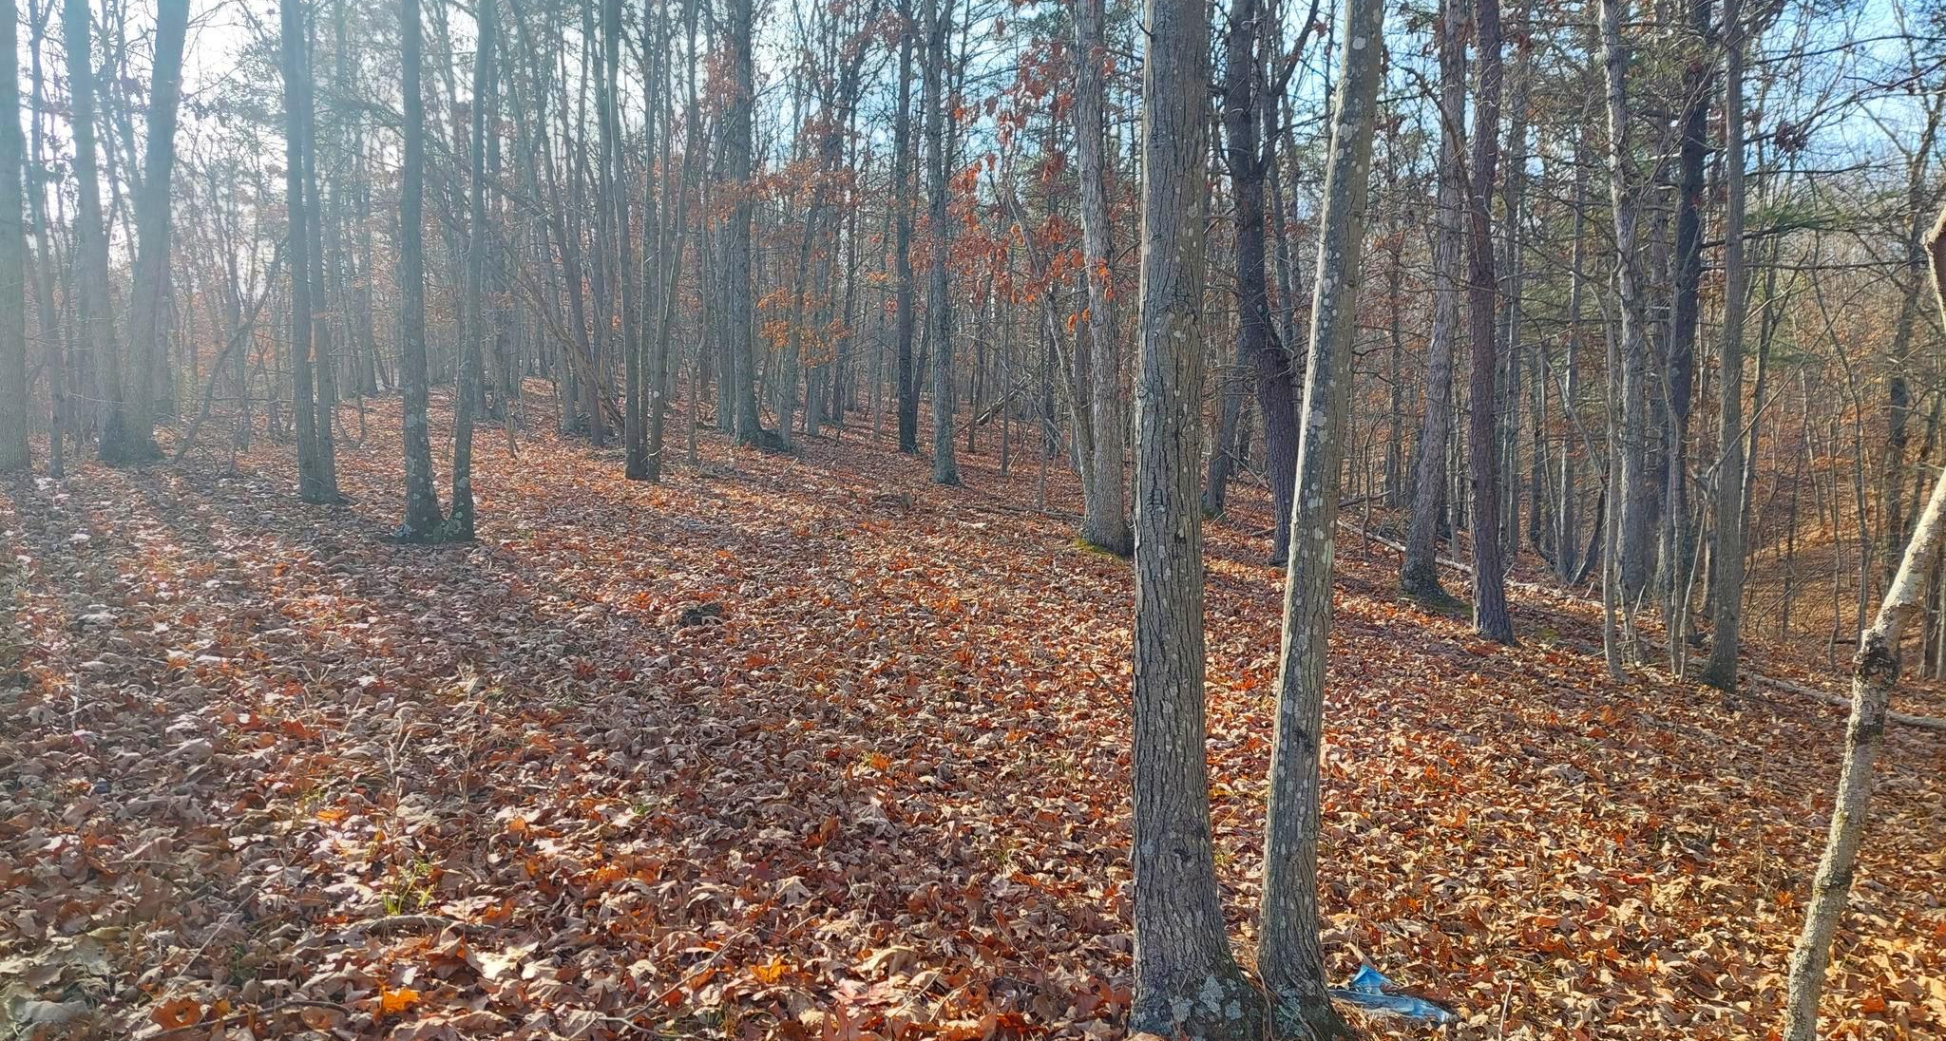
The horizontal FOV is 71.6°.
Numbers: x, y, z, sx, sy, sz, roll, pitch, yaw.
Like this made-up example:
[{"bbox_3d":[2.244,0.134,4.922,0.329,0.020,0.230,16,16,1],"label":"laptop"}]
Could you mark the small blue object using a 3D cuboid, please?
[{"bbox_3d":[1.180,1.336,3.800,0.340,0.070,0.160,4,2,18],"label":"small blue object"}]

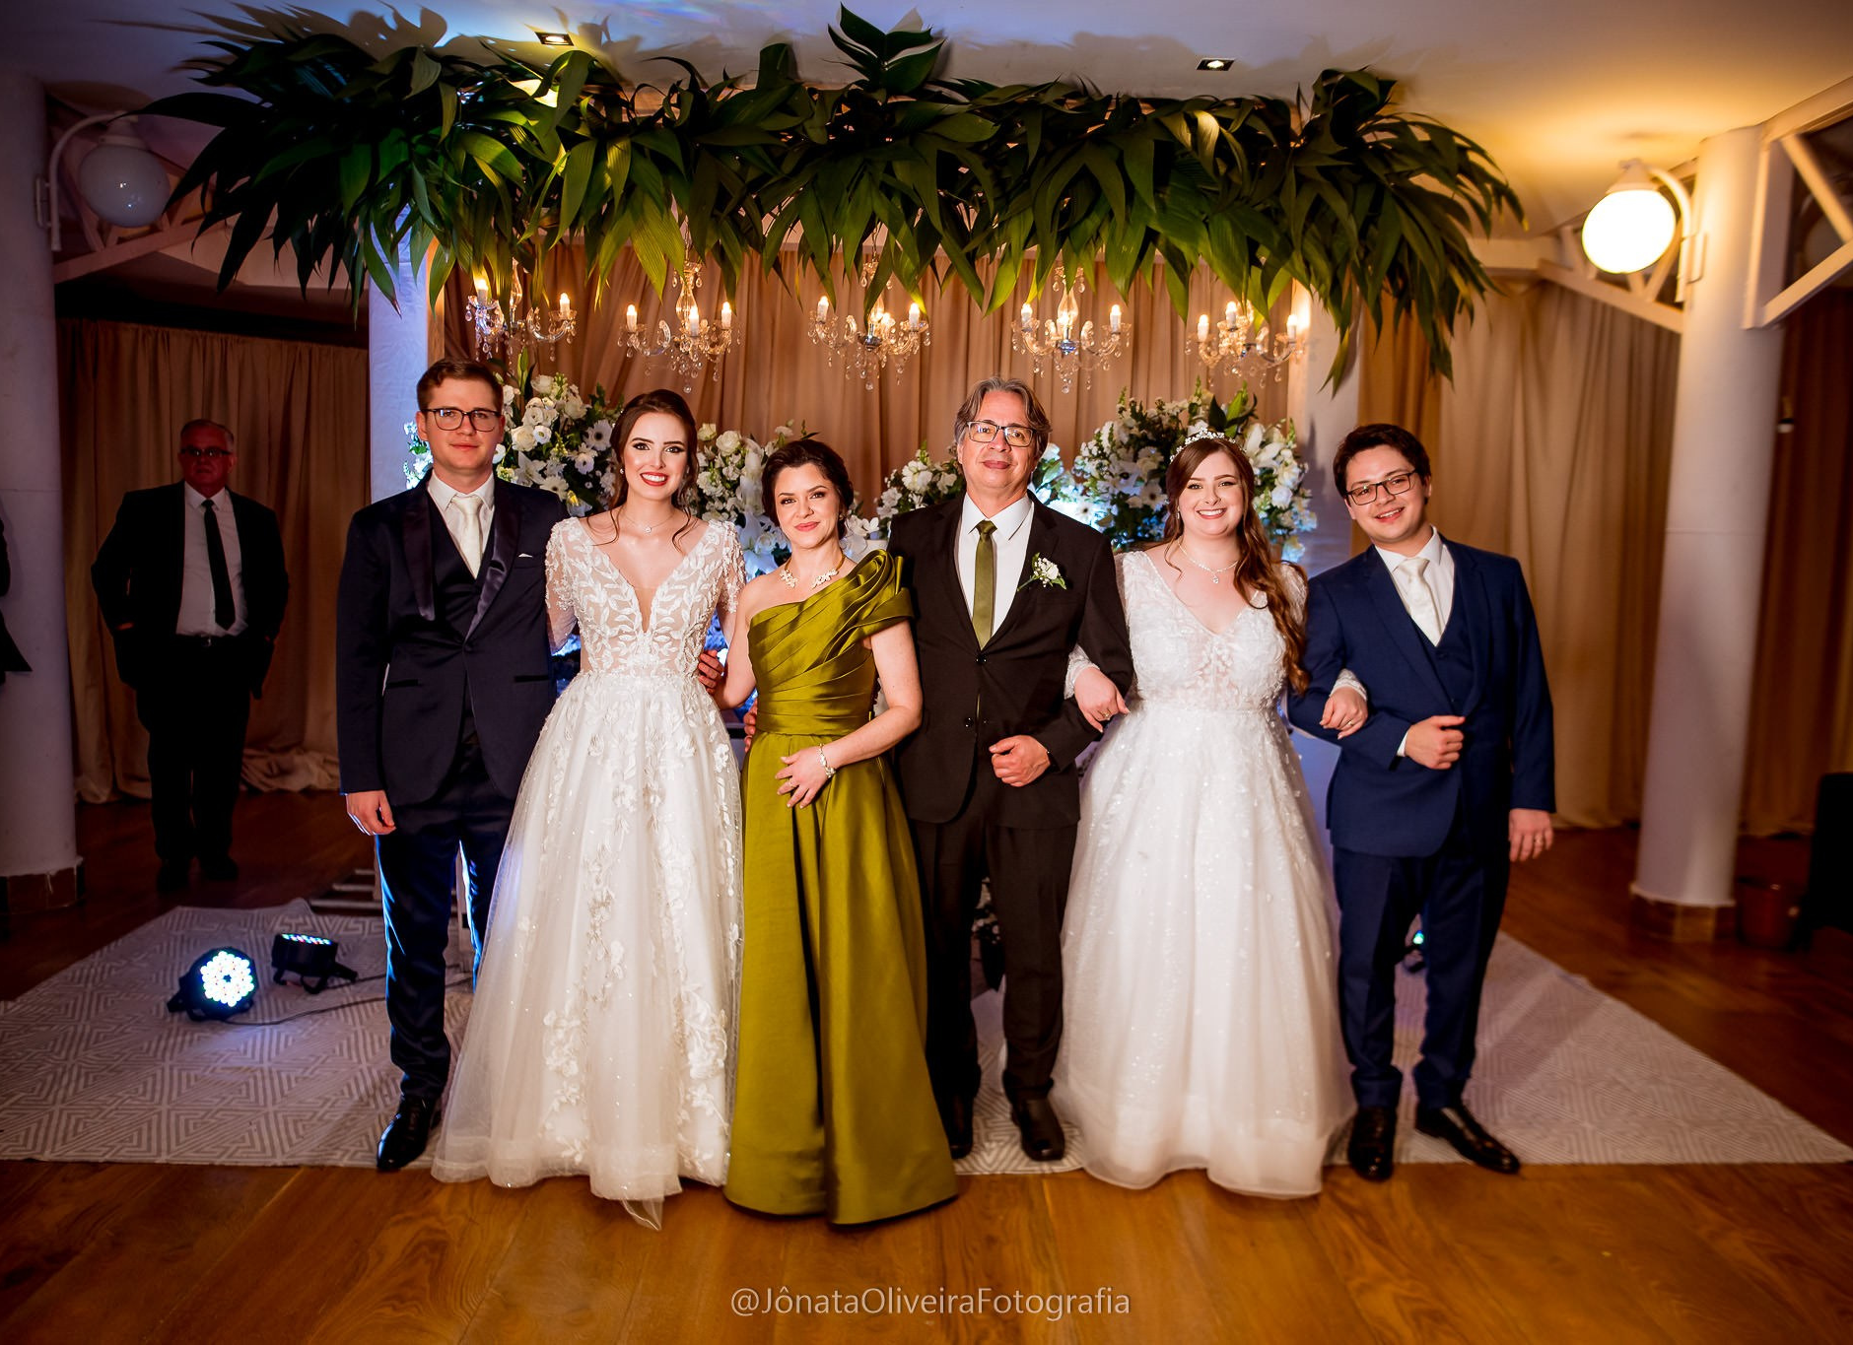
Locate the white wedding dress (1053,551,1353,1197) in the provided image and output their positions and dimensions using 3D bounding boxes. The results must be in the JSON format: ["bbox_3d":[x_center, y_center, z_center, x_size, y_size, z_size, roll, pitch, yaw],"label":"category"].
[{"bbox_3d":[0.649,0.425,3.154,0.680,1.380,0.620,2,6,5],"label":"white wedding dress"}]

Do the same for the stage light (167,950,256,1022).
[{"bbox_3d":[-2.032,0.868,3.861,0.160,0.190,0.210,-13,-4,35],"label":"stage light"}]

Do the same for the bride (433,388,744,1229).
[{"bbox_3d":[-0.760,0.235,3.038,0.690,1.710,0.620,1,6,-6],"label":"bride"}]

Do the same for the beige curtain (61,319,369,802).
[{"bbox_3d":[-3.710,-0.553,7.027,1.500,2.360,0.220,-2,6,-29],"label":"beige curtain"}]

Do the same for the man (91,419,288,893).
[{"bbox_3d":[-2.923,-0.083,5.335,0.670,1.790,0.380,-1,6,-26],"label":"man"}]

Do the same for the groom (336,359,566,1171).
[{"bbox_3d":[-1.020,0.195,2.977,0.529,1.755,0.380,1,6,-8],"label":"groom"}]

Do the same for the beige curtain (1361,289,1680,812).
[{"bbox_3d":[2.974,-0.597,6.817,1.479,2.762,0.200,3,6,11],"label":"beige curtain"}]

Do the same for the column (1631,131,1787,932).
[{"bbox_3d":[2.843,-0.473,4.870,0.320,2.900,0.320,5,7,30],"label":"column"}]

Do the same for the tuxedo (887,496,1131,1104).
[{"bbox_3d":[0.195,0.316,3.175,0.560,1.410,0.340,2,6,2],"label":"tuxedo"}]

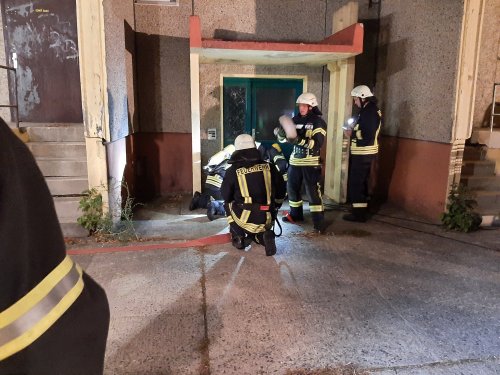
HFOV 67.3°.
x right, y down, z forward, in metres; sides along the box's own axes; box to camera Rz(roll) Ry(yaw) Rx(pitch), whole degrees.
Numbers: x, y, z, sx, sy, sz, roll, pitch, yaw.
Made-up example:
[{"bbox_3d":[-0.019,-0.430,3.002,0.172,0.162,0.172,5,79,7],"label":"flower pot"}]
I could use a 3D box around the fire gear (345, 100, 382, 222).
[{"bbox_3d":[1.596,-0.350,5.351,0.500,1.660,0.540,4,11,17],"label":"fire gear"}]

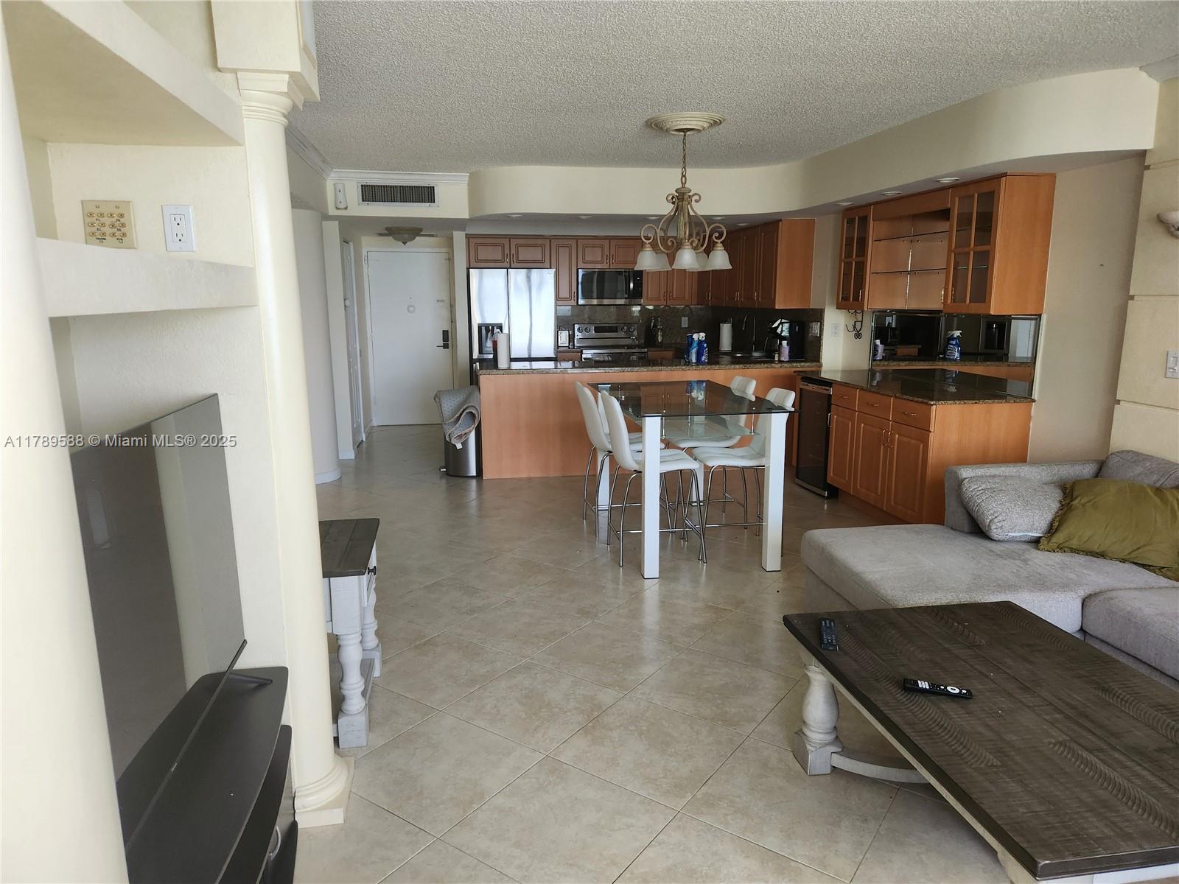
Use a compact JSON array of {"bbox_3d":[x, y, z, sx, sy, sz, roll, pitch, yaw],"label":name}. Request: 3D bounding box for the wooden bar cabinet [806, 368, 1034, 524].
[{"bbox_3d":[2.192,0.023,5.626,0.705,0.905,1.780,-2,11,-10],"label":"wooden bar cabinet"}]

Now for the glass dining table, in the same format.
[{"bbox_3d":[0.560,0.147,4.959,0.890,0.893,1.610,-2,11,-9],"label":"glass dining table"}]

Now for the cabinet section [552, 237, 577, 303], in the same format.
[{"bbox_3d":[-0.307,-1.964,9.048,0.282,0.739,0.330,-2,11,-10],"label":"cabinet section"}]

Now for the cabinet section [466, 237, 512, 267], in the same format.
[{"bbox_3d":[-1.139,-2.135,8.865,0.468,0.334,0.330,-2,11,-10],"label":"cabinet section"}]

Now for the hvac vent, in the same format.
[{"bbox_3d":[-1.616,-2.092,6.640,0.668,0.182,0.040,-2,11,-11],"label":"hvac vent"}]

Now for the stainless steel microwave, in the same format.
[{"bbox_3d":[0.218,-1.833,9.304,0.764,0.395,0.400,-2,11,-10],"label":"stainless steel microwave"}]

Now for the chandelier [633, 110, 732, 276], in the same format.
[{"bbox_3d":[0.549,-1.439,4.602,0.600,0.835,0.600,-2,11,-10],"label":"chandelier"}]

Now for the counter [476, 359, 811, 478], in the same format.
[{"bbox_3d":[0.525,-0.249,7.063,3.020,0.915,0.700,-2,11,-10],"label":"counter"}]

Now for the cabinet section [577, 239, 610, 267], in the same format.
[{"bbox_3d":[0.021,-2.172,9.069,0.378,0.326,0.330,-2,11,-10],"label":"cabinet section"}]

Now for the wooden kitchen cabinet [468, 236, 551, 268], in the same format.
[{"bbox_3d":[-0.920,-2.136,8.851,0.925,0.353,0.340,-2,11,-11],"label":"wooden kitchen cabinet"}]

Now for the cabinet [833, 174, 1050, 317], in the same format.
[{"bbox_3d":[2.323,-1.292,5.368,0.335,0.787,1.820,-2,11,-11],"label":"cabinet"}]

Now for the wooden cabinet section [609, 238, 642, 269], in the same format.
[{"bbox_3d":[0.391,-2.184,9.134,0.384,0.334,0.330,-2,11,-10],"label":"wooden cabinet section"}]

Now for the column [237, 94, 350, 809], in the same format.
[{"bbox_3d":[-0.817,0.085,2.216,0.144,2.037,0.287,-2,11,-11],"label":"column"}]

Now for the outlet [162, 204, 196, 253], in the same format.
[{"bbox_3d":[-1.044,-0.543,1.992,0.071,0.115,0.010,-2,11,-11],"label":"outlet"}]

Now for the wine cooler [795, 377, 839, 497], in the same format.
[{"bbox_3d":[1.990,-0.047,6.049,0.560,0.855,0.540,-2,11,-11],"label":"wine cooler"}]

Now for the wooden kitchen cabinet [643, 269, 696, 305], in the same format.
[{"bbox_3d":[0.905,-2.001,9.231,0.631,0.758,0.330,-2,11,-11],"label":"wooden kitchen cabinet"}]

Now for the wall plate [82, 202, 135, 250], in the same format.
[{"bbox_3d":[-1.185,-0.537,1.940,0.117,0.115,0.010,-2,11,-10],"label":"wall plate"}]

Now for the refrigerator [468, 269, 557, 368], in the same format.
[{"bbox_3d":[-0.867,-1.013,8.814,0.910,1.792,0.770,-2,11,-11],"label":"refrigerator"}]

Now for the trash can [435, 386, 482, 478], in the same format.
[{"bbox_3d":[-1.126,-0.086,6.745,0.350,0.720,0.400,-2,11,-10],"label":"trash can"}]

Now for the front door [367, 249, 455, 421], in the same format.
[{"bbox_3d":[-2.075,-1.194,9.162,0.920,2.010,0.050,-2,11,-10],"label":"front door"}]

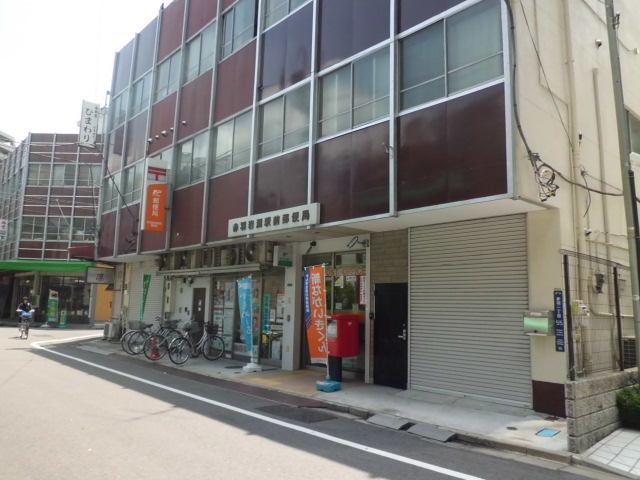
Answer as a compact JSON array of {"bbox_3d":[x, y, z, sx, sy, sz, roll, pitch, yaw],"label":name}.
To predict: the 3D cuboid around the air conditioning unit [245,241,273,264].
[{"bbox_3d":[-1.508,0.367,12.244,0.280,0.600,0.820,9,-11,-42],"label":"air conditioning unit"}]

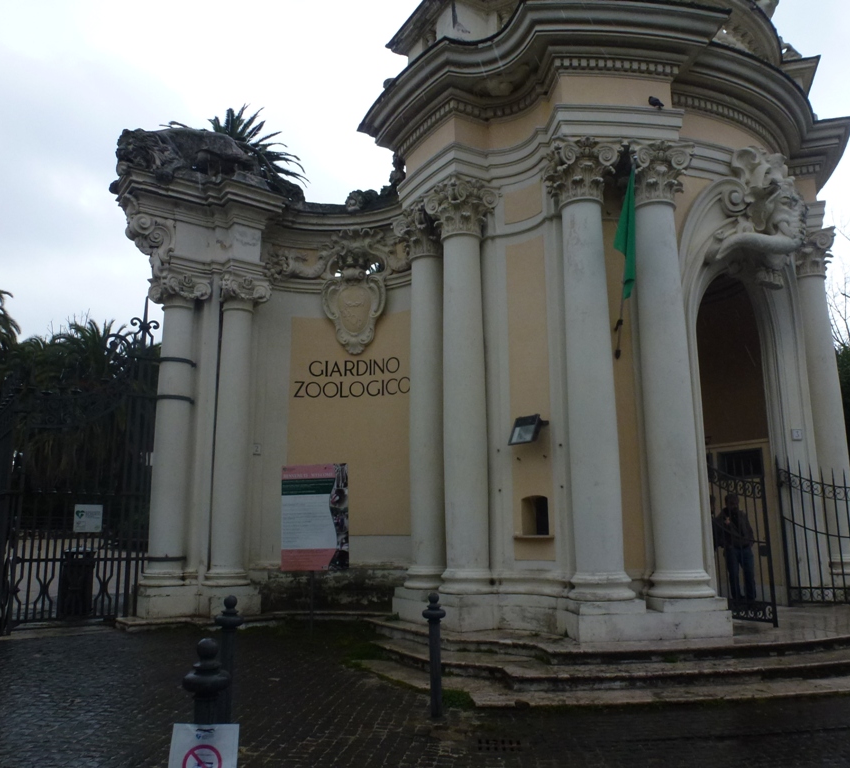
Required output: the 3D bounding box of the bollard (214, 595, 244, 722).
[{"bbox_3d":[-1.410,2.029,5.059,0.200,1.000,0.200,0,-10,0],"label":"bollard"}]

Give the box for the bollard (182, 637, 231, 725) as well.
[{"bbox_3d":[-0.915,1.565,2.909,0.200,1.000,0.200,0,-10,0],"label":"bollard"}]

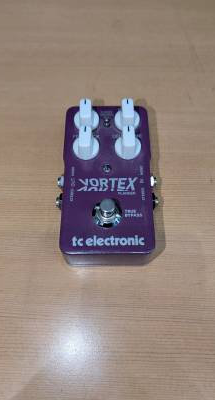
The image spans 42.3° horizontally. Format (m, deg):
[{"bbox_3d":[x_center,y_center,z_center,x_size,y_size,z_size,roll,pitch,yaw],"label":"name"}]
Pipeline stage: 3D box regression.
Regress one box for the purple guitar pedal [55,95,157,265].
[{"bbox_3d":[0.000,-0.012,0.234,0.085,0.060,0.124,0,68,0],"label":"purple guitar pedal"}]

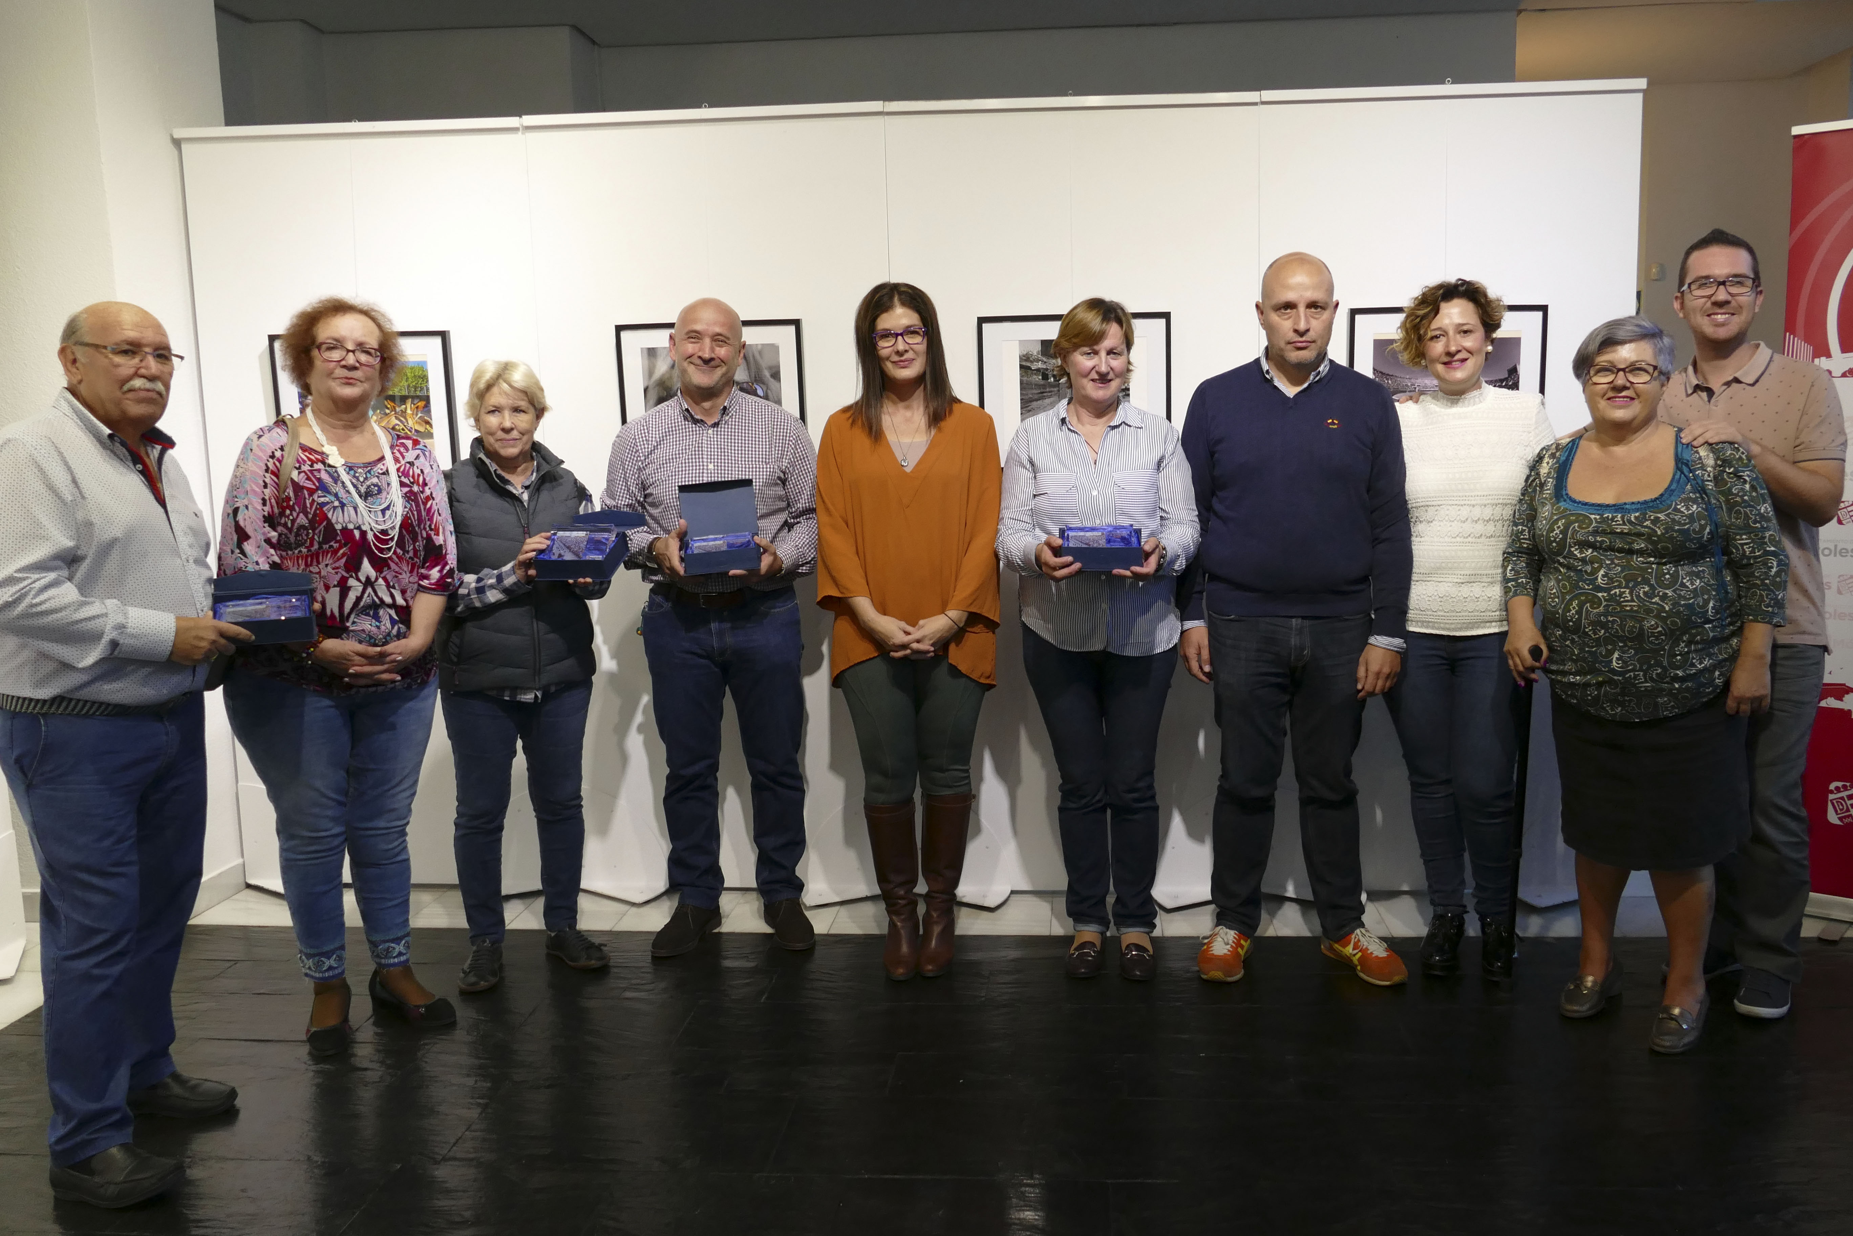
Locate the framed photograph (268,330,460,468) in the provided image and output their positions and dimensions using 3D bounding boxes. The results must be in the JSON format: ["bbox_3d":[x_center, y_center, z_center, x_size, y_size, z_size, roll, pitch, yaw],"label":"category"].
[{"bbox_3d":[-1.603,-0.596,3.669,0.517,0.417,0.030,-1,7,4],"label":"framed photograph"}]

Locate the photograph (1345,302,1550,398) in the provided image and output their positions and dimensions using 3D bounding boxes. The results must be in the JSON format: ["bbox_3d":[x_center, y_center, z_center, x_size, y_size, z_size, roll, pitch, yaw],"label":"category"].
[{"bbox_3d":[1.435,-0.640,3.541,0.532,0.425,0.025,-1,7,4],"label":"photograph"}]

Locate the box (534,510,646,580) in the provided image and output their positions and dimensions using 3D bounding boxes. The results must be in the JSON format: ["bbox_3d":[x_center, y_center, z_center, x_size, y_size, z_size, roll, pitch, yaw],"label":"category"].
[{"bbox_3d":[-0.800,-0.164,3.077,0.180,0.085,0.270,0,18,8],"label":"box"}]

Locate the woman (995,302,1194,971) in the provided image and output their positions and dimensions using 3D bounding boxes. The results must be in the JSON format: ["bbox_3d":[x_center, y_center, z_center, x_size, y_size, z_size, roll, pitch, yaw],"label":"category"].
[{"bbox_3d":[0.425,0.062,3.083,0.475,1.635,0.390,0,7,8],"label":"woman"}]

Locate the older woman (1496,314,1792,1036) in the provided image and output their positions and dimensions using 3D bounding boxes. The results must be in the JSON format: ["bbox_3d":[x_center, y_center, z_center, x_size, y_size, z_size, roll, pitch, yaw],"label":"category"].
[{"bbox_3d":[1.572,0.127,2.824,0.550,1.560,0.410,4,9,34],"label":"older woman"}]

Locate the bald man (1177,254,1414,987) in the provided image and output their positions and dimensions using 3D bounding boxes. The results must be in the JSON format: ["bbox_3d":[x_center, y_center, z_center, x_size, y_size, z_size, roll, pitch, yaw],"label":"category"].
[{"bbox_3d":[0.898,0.009,3.147,0.560,1.740,0.340,0,7,12],"label":"bald man"}]

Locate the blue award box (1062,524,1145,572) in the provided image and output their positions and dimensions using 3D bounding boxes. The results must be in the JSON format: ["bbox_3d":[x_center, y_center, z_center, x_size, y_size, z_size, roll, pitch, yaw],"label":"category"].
[{"bbox_3d":[0.396,-0.155,2.900,0.182,0.060,0.130,-1,21,4],"label":"blue award box"}]

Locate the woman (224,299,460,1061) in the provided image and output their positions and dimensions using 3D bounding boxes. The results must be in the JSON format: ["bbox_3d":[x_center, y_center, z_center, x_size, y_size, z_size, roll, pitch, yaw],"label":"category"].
[{"bbox_3d":[-1.267,0.118,2.859,0.510,1.640,0.400,-6,9,-36],"label":"woman"}]

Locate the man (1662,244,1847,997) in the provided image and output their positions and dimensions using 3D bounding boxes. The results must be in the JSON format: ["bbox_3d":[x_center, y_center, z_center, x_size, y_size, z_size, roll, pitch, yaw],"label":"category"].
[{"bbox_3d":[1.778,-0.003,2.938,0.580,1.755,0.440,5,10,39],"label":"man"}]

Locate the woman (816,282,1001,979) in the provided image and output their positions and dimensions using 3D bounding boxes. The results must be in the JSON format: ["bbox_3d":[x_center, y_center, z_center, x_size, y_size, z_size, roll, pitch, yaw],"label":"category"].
[{"bbox_3d":[-0.032,0.037,3.139,0.440,1.685,0.320,-1,7,2],"label":"woman"}]

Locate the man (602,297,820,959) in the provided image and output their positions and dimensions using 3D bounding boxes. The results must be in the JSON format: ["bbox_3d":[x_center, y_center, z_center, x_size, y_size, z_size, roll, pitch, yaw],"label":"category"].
[{"bbox_3d":[-0.549,0.035,3.334,0.560,1.700,0.420,-1,7,1],"label":"man"}]

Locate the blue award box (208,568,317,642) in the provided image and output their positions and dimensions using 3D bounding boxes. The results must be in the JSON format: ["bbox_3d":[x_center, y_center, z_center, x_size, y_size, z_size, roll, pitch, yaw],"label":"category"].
[{"bbox_3d":[-1.305,-0.022,2.542,0.180,0.085,0.260,-2,15,-27],"label":"blue award box"}]

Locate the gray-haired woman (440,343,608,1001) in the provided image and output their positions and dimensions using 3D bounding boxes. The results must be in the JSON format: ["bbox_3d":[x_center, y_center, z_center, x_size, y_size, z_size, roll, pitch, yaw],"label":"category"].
[{"bbox_3d":[-0.973,0.137,3.141,0.450,1.520,0.400,-4,8,-24],"label":"gray-haired woman"}]

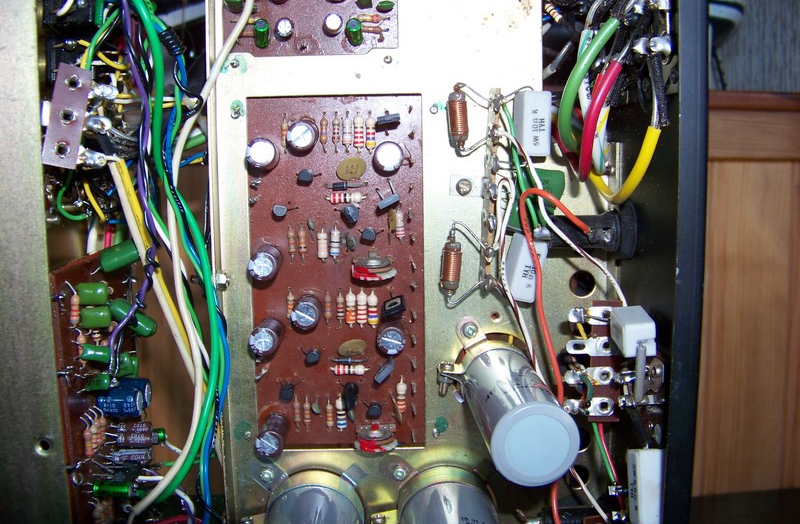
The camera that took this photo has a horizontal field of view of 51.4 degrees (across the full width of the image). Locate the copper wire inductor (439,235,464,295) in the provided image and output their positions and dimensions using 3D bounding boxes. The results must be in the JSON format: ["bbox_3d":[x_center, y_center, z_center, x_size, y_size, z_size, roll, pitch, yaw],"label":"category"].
[{"bbox_3d":[0.018,0.001,0.290,0.007,0.020,0.007,4,5,-2],"label":"copper wire inductor"}]

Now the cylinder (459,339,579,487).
[{"bbox_3d":[0.037,0.047,0.272,0.026,0.026,0.067,-1,10,-3],"label":"cylinder"}]

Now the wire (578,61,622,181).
[{"bbox_3d":[0.061,-0.043,0.255,0.013,0.037,0.013,-1,7,-3],"label":"wire"}]

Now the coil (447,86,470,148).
[{"bbox_3d":[0.020,-0.049,0.283,0.007,0.021,0.007,-4,7,1],"label":"coil"}]

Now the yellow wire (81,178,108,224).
[{"bbox_3d":[-0.101,-0.021,0.274,0.004,0.018,0.005,-28,-13,1],"label":"yellow wire"}]

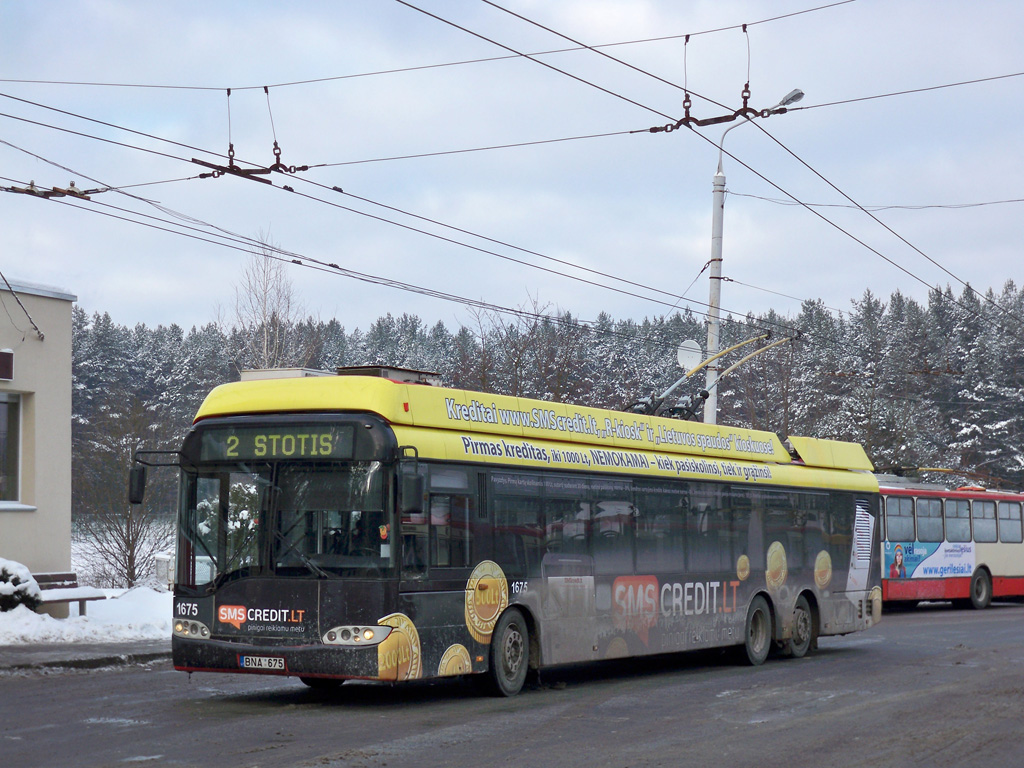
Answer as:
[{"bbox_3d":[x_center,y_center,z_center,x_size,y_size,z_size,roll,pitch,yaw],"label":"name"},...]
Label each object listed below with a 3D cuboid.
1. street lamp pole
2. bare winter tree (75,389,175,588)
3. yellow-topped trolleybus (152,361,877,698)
[{"bbox_3d":[5.200,-0.800,43.700,2.400,11.400,0.360,-2,-5,23],"label":"street lamp pole"},{"bbox_3d":[-9.150,2.450,47.500,3.100,4.900,3.100,-2,-5,29],"label":"bare winter tree"},{"bbox_3d":[1.180,1.900,25.600,2.650,3.400,14.600,-2,-5,29],"label":"yellow-topped trolleybus"}]

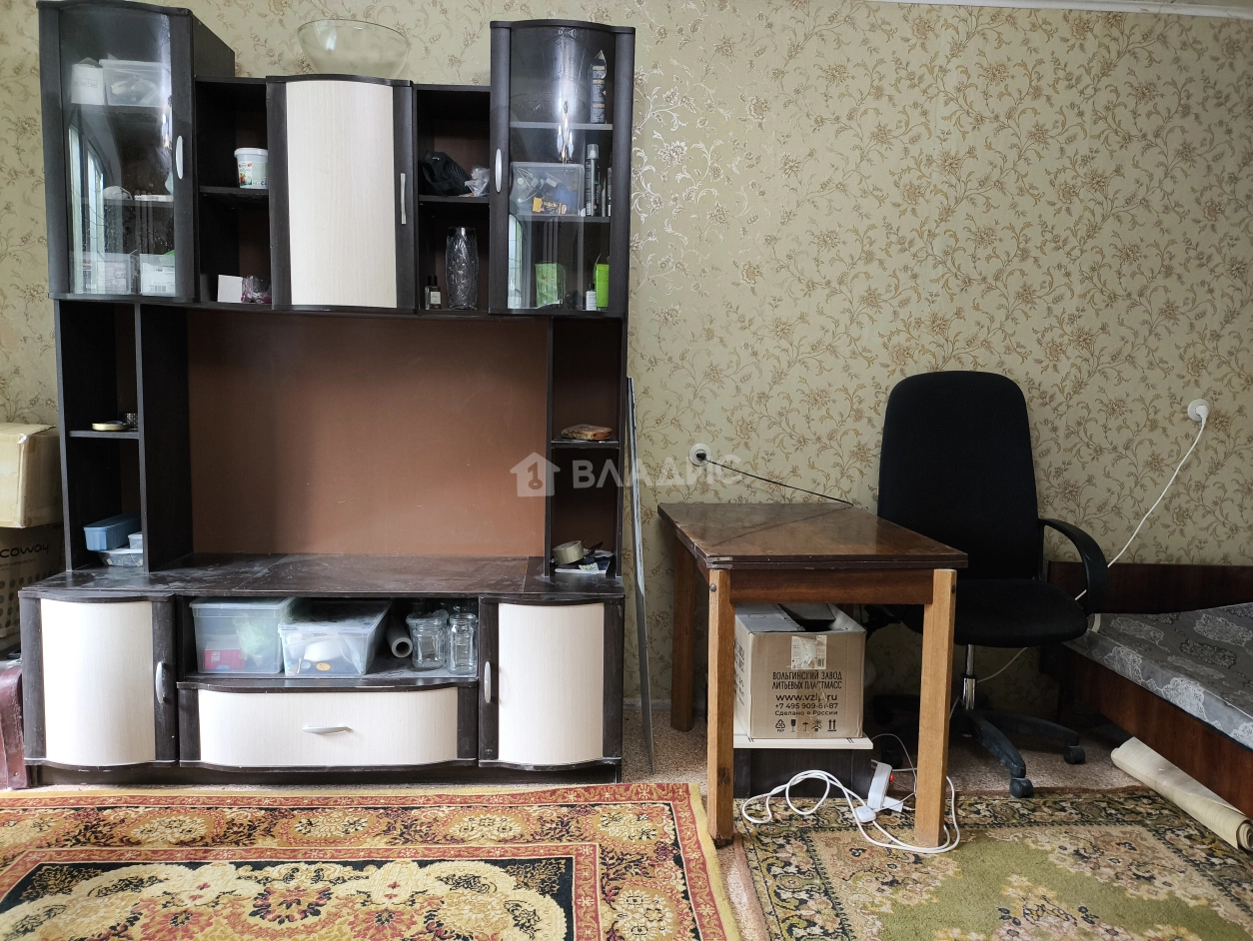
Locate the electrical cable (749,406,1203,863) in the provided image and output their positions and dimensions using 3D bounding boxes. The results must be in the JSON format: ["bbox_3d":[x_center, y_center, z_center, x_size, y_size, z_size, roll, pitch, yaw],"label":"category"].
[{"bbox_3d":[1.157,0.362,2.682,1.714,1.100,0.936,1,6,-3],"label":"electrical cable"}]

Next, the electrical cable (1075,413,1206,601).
[{"bbox_3d":[1.753,0.123,3.070,0.457,0.648,0.121,1,6,-3],"label":"electrical cable"}]

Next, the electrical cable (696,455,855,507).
[{"bbox_3d":[0.531,0.039,3.169,0.542,0.165,0.050,1,6,-4],"label":"electrical cable"}]

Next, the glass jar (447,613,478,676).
[{"bbox_3d":[-0.470,0.498,2.607,0.083,0.160,0.083,1,6,-3],"label":"glass jar"}]

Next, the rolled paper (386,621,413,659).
[{"bbox_3d":[-0.714,0.518,2.846,0.061,0.061,0.280,-1,6,-18],"label":"rolled paper"}]

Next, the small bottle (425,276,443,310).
[{"bbox_3d":[-0.583,-0.532,2.716,0.042,0.100,0.036,-2,7,-28],"label":"small bottle"}]

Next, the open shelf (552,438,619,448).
[{"bbox_3d":[-0.130,-0.092,2.907,0.211,0.017,0.279,1,6,-3],"label":"open shelf"}]

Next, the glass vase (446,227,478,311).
[{"bbox_3d":[-0.490,-0.600,2.707,0.096,0.244,0.096,1,6,-3],"label":"glass vase"}]

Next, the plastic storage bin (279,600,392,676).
[{"bbox_3d":[-0.855,0.499,2.704,0.250,0.150,0.310,1,6,-3],"label":"plastic storage bin"}]

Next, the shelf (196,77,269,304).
[{"bbox_3d":[-1.133,-0.811,2.761,0.218,0.646,0.308,1,6,-3],"label":"shelf"}]

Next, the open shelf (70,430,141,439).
[{"bbox_3d":[-1.552,-0.121,2.828,0.211,0.017,0.279,1,6,-3],"label":"open shelf"}]

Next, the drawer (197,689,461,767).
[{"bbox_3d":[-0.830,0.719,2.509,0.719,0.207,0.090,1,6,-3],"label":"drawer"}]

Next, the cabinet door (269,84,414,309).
[{"bbox_3d":[-0.813,-0.784,2.584,0.407,0.641,0.058,1,6,-3],"label":"cabinet door"}]

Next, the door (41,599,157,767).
[{"bbox_3d":[-1.450,0.581,2.477,0.295,0.456,0.062,1,6,-3],"label":"door"}]

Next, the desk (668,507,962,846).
[{"bbox_3d":[0.478,0.529,2.663,0.657,0.742,0.872,1,6,-5],"label":"desk"}]

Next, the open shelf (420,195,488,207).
[{"bbox_3d":[-0.510,-0.813,2.806,0.211,0.017,0.284,1,6,-3],"label":"open shelf"}]

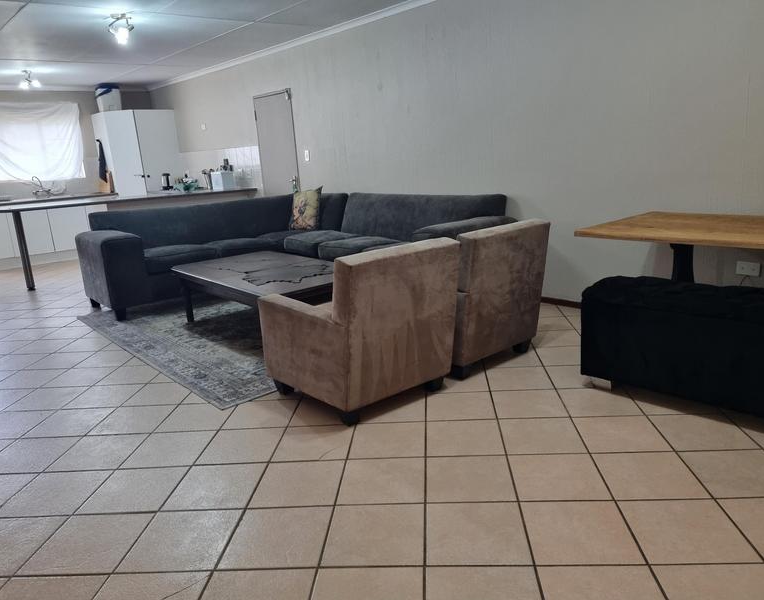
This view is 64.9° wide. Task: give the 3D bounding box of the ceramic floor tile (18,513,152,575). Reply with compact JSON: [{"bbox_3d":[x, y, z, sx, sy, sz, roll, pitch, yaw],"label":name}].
[{"bbox_3d":[-1.027,0.858,2.128,0.331,0.010,0.331,-3,14,5],"label":"ceramic floor tile"}]

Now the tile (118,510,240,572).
[{"bbox_3d":[-0.712,0.866,2.167,0.343,0.010,0.343,-3,14,5],"label":"tile"}]

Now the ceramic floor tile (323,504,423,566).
[{"bbox_3d":[-0.021,0.802,2.039,0.331,0.010,0.331,-3,14,5],"label":"ceramic floor tile"}]

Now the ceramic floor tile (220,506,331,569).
[{"bbox_3d":[-0.366,0.846,2.141,0.343,0.010,0.343,-3,14,5],"label":"ceramic floor tile"}]

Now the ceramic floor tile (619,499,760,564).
[{"bbox_3d":[1.015,0.772,2.015,0.343,0.010,0.343,-3,14,5],"label":"ceramic floor tile"}]

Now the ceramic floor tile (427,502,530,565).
[{"bbox_3d":[0.319,0.795,2.041,0.331,0.010,0.331,-3,14,5],"label":"ceramic floor tile"}]

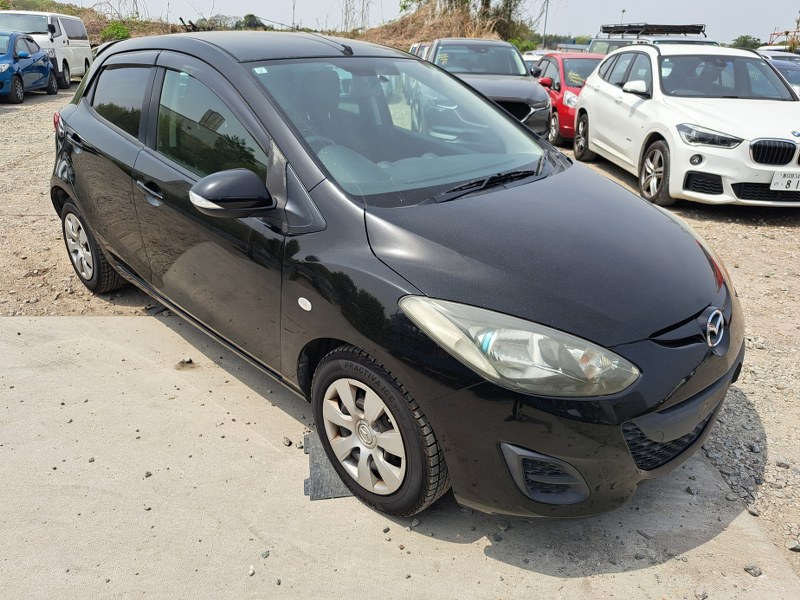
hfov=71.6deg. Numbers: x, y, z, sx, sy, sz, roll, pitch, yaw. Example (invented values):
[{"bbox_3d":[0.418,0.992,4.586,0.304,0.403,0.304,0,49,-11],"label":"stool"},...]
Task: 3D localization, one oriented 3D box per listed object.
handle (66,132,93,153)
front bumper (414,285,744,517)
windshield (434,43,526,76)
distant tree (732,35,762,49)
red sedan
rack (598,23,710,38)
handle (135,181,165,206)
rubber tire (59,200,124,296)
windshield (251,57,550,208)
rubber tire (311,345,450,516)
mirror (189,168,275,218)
[{"bbox_3d":[-1.657,-0.799,2.850,0.230,0.075,0.055,23,31,38],"label":"handle"},{"bbox_3d":[0.816,0.230,1.967,0.570,0.520,1.680,23,31,38],"label":"front bumper"},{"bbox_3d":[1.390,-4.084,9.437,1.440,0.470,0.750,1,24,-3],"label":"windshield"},{"bbox_3d":[36.912,-26.167,58.945,3.600,4.200,3.600,2,24,0],"label":"distant tree"},{"bbox_3d":[3.575,-4.006,10.944,1.700,1.520,3.900,0,24,-4],"label":"red sedan"},{"bbox_3d":[5.693,-6.155,12.717,1.350,0.300,2.400,0,24,-4],"label":"rack"},{"bbox_3d":[-1.079,-0.453,2.379,0.230,0.075,0.055,23,31,38],"label":"handle"},{"bbox_3d":[-1.860,-0.345,3.383,0.580,0.575,0.180,23,31,38],"label":"rubber tire"},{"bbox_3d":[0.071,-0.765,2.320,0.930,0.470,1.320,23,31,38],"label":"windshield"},{"bbox_3d":[-0.058,0.409,1.839,0.580,0.575,0.180,23,31,38],"label":"rubber tire"},{"bbox_3d":[-0.523,-0.348,1.797,0.175,0.175,0.240,23,31,38],"label":"mirror"}]

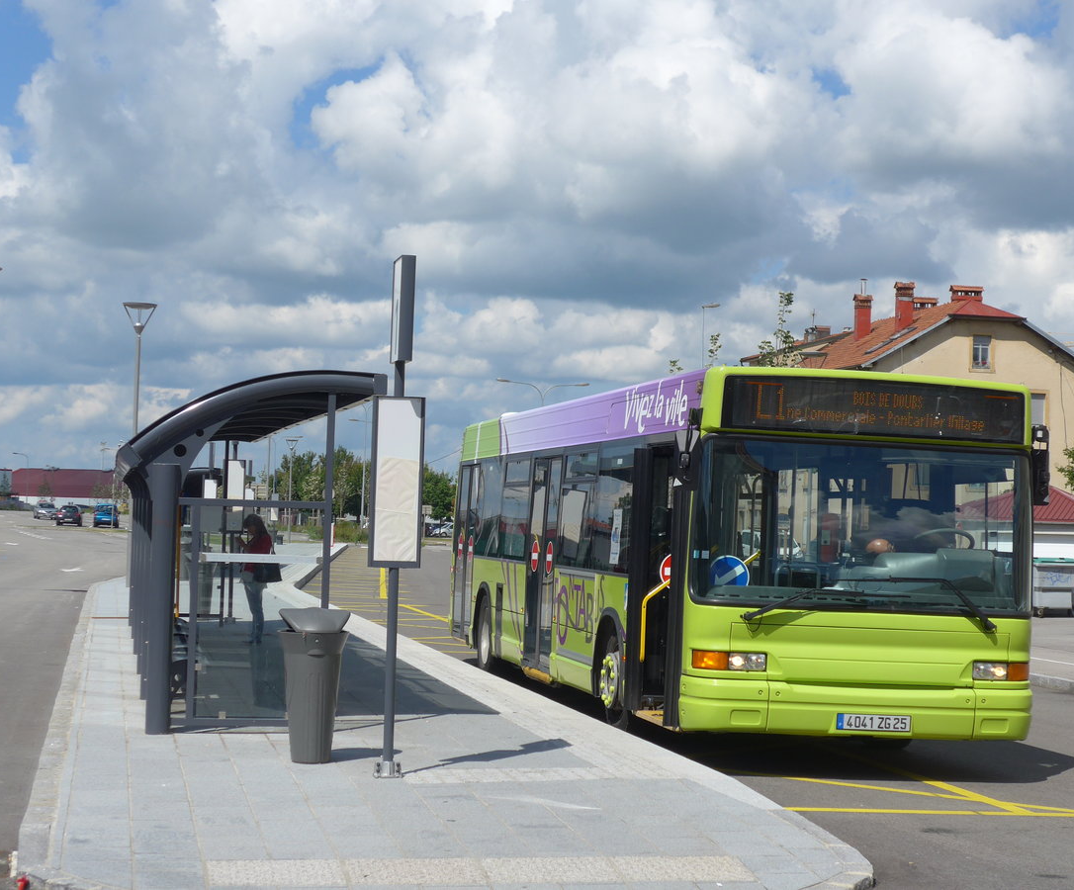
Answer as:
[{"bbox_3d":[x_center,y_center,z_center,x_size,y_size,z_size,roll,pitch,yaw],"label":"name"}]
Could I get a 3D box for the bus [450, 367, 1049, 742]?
[{"bbox_3d":[1.265,0.996,20.304,2.630,2.750,10.440,2,-2,-11],"label":"bus"}]

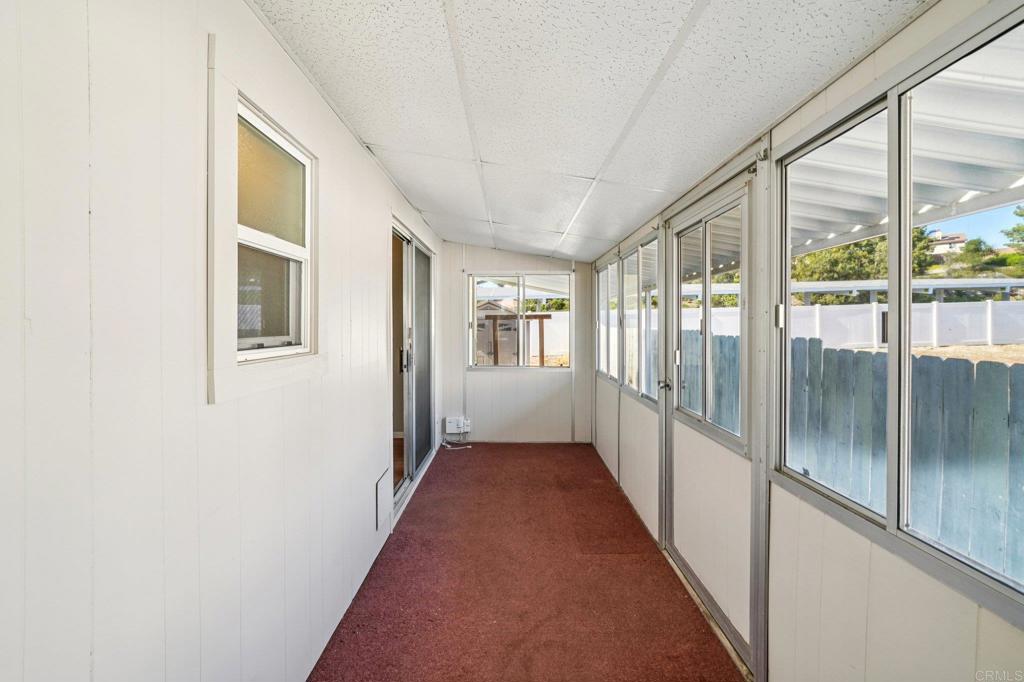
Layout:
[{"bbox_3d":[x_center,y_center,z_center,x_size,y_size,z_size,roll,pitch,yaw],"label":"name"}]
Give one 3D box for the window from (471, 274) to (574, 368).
[{"bbox_3d":[0.106,-0.217,4.120,1.100,1.060,0.080,0,2,0],"label":"window"}]

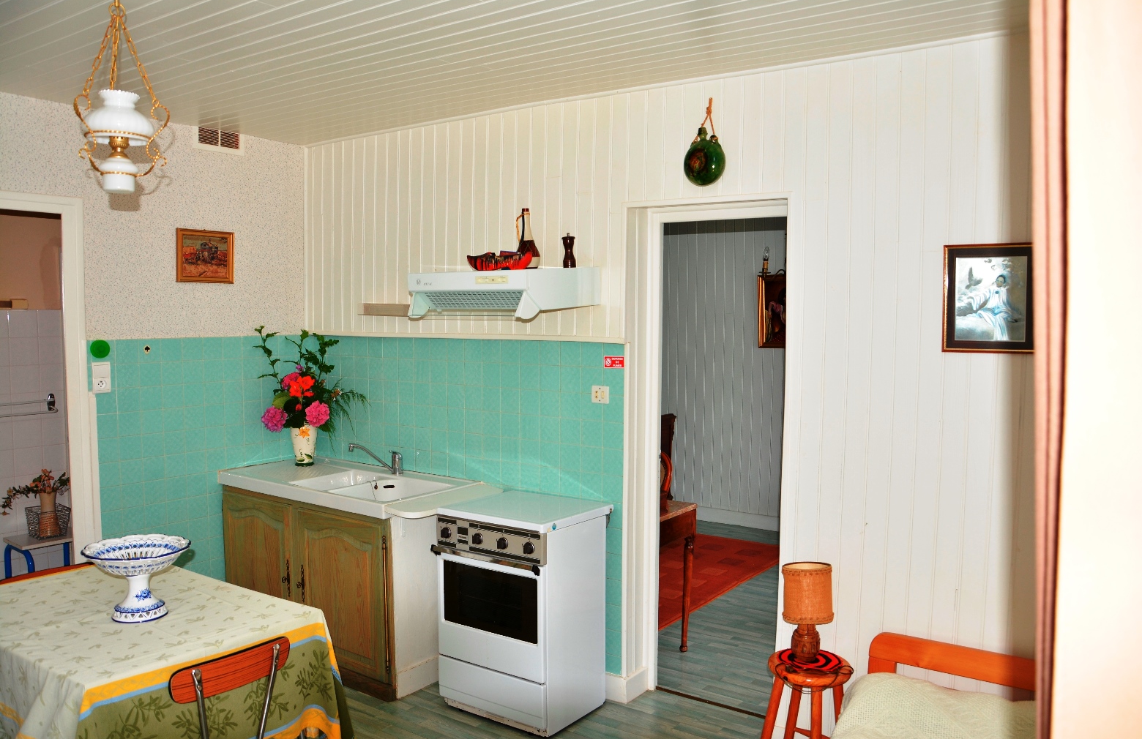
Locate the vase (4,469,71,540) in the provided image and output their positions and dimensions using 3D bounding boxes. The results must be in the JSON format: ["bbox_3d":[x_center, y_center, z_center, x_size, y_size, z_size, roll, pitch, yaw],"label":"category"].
[{"bbox_3d":[-2.803,0.714,4.520,0.230,0.360,0.320,3,5,34],"label":"vase"}]

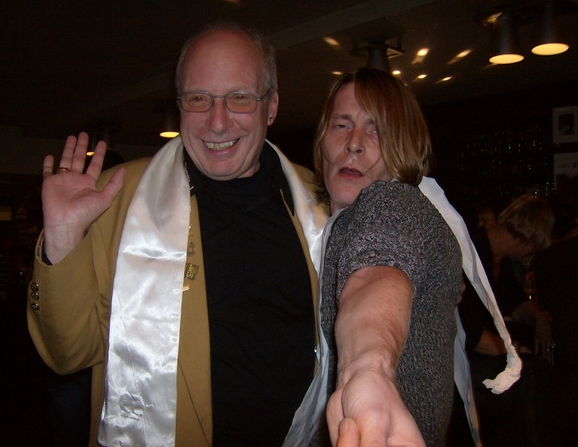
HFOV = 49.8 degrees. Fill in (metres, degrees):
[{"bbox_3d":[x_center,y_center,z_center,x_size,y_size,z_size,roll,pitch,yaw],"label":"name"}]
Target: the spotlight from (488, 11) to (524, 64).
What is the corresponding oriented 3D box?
[{"bbox_3d":[1.289,-1.111,3.700,0.200,0.285,0.200,1,-3,0],"label":"spotlight"}]

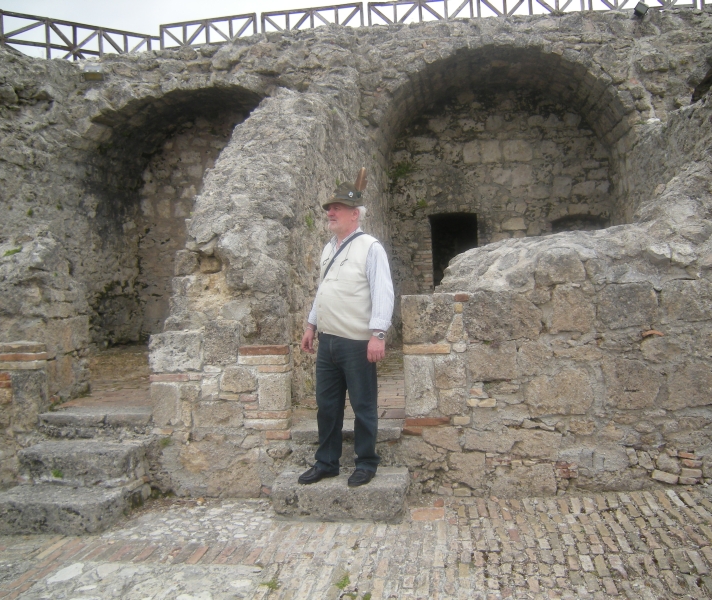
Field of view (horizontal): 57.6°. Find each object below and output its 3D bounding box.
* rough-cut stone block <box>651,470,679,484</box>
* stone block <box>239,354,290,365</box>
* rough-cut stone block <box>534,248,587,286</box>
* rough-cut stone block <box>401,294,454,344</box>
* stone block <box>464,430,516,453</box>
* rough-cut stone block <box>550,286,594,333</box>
[{"bbox_3d":[1.948,1.109,4.119,0.163,0.049,0.120,16,3,-1],"label":"rough-cut stone block"},{"bbox_3d":[-0.576,0.364,4.114,0.311,0.062,0.170,-2,4,0],"label":"stone block"},{"bbox_3d":[1.291,-0.208,4.205,0.316,0.233,0.240,0,3,0],"label":"rough-cut stone block"},{"bbox_3d":[0.447,0.119,4.166,0.325,0.307,0.250,0,3,0],"label":"rough-cut stone block"},{"bbox_3d":[0.851,0.883,4.188,0.321,0.128,0.220,0,3,0],"label":"stone block"},{"bbox_3d":[1.332,0.043,4.125,0.284,0.297,0.250,-2,4,0],"label":"rough-cut stone block"}]

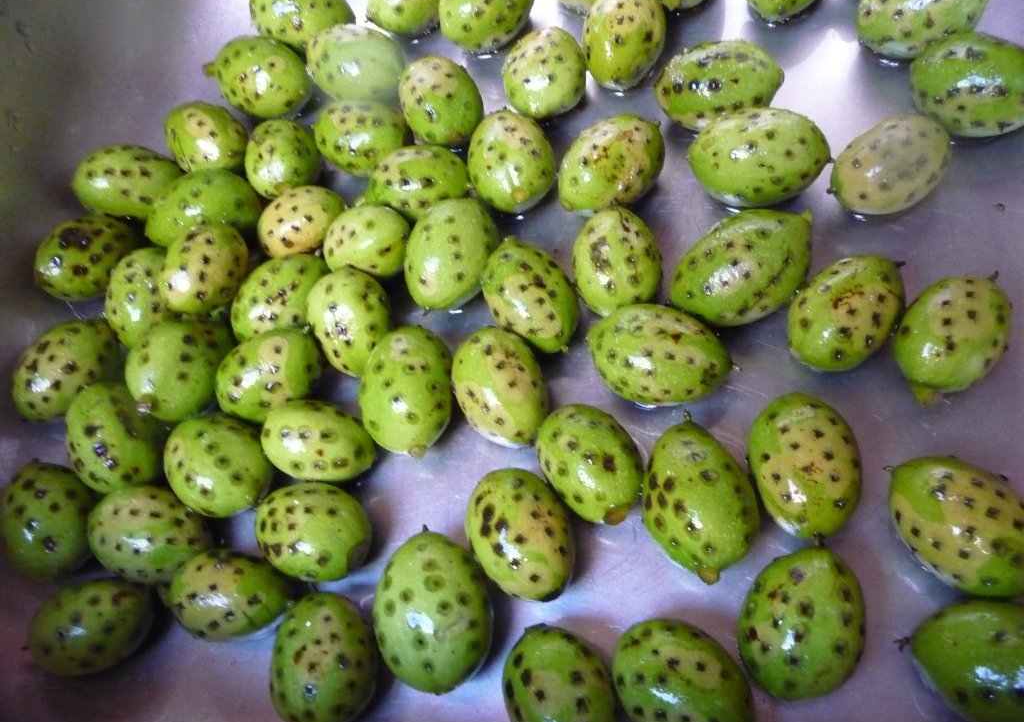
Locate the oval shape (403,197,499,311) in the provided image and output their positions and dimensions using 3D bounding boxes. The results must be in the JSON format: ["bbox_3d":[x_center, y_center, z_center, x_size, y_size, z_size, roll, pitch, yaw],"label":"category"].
[{"bbox_3d":[-0.022,-0.040,0.305,0.032,0.032,0.045,19,73,21],"label":"oval shape"}]

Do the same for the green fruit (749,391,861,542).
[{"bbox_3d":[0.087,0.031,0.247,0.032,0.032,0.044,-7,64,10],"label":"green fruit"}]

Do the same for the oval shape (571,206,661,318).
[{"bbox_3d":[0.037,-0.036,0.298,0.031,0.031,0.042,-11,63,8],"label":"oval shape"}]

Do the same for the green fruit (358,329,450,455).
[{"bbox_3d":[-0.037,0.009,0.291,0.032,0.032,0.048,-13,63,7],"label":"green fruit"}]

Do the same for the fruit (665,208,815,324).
[{"bbox_3d":[0.078,-0.032,0.278,0.051,0.034,0.034,-33,61,1],"label":"fruit"}]

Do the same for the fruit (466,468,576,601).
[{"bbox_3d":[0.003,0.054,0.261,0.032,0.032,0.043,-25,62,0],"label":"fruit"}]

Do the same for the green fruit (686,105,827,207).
[{"bbox_3d":[0.085,-0.070,0.287,0.047,0.033,0.033,4,66,9],"label":"green fruit"}]

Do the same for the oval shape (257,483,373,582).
[{"bbox_3d":[-0.063,0.055,0.267,0.039,0.030,0.030,14,68,18],"label":"oval shape"}]

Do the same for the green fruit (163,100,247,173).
[{"bbox_3d":[-0.139,-0.102,0.377,0.039,0.032,0.032,28,74,20],"label":"green fruit"}]

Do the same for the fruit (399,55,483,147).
[{"bbox_3d":[-0.029,-0.107,0.340,0.032,0.032,0.042,-34,63,-5],"label":"fruit"}]

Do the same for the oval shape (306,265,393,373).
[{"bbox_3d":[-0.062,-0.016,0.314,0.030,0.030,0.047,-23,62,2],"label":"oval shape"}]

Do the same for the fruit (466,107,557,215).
[{"bbox_3d":[0.000,-0.077,0.319,0.032,0.032,0.042,-18,63,4],"label":"fruit"}]

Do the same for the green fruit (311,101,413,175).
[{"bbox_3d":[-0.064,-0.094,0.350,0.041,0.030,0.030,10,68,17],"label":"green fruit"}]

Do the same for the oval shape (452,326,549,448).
[{"bbox_3d":[-0.004,0.009,0.303,0.032,0.032,0.049,-25,64,-1],"label":"oval shape"}]

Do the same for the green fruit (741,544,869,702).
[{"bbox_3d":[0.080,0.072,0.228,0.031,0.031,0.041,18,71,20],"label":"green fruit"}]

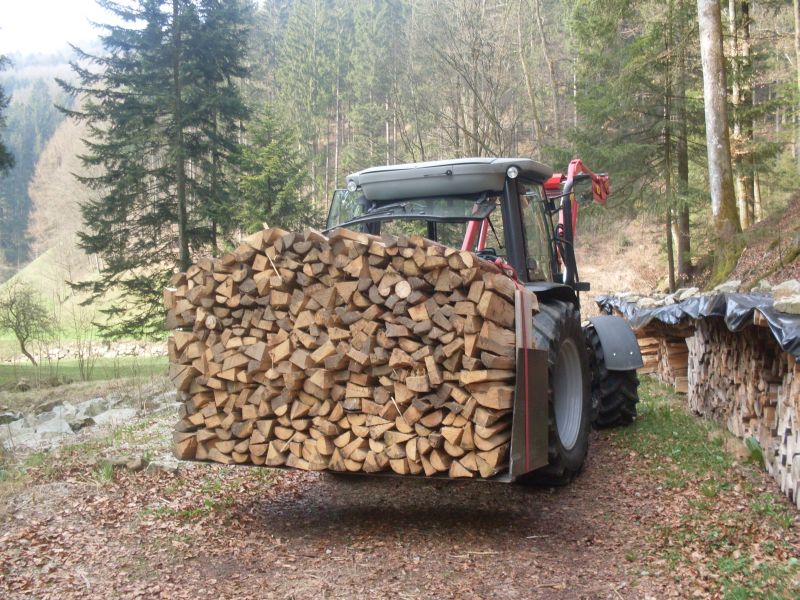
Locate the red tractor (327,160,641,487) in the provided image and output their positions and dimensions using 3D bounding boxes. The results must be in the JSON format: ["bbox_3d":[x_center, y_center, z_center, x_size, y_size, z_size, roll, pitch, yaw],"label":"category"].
[{"bbox_3d":[1.058,0.099,8.853,2.200,2.720,4.300,-1,2,26],"label":"red tractor"}]

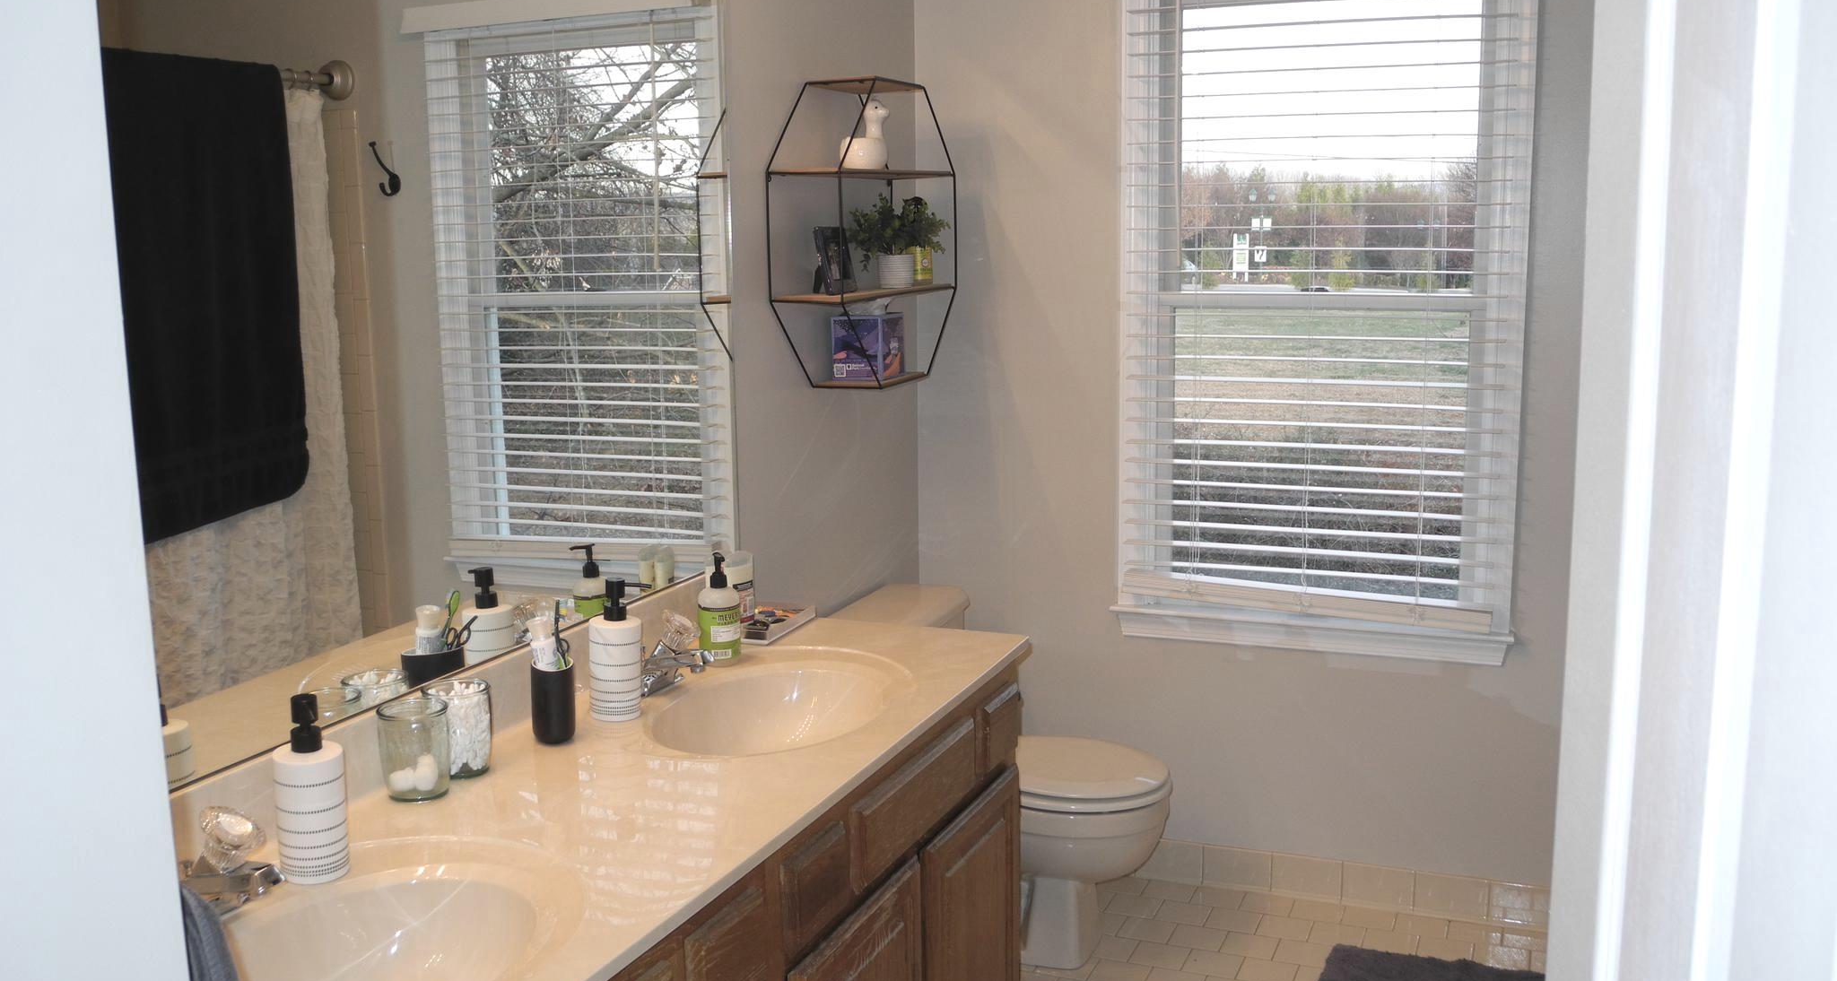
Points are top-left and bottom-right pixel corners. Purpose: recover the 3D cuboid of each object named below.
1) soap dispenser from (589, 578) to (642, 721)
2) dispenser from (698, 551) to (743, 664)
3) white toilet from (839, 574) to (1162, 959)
[{"bbox_3d":[-0.437,0.229,2.176,0.083,0.204,0.075,-1,9,0],"label":"soap dispenser"},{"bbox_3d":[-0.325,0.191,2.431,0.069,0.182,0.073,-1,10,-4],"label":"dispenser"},{"bbox_3d":[0.190,0.608,3.110,0.701,0.701,0.480,3,10,23],"label":"white toilet"}]

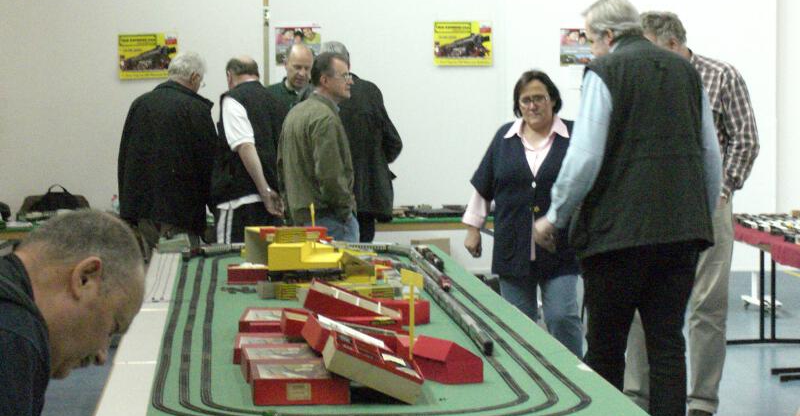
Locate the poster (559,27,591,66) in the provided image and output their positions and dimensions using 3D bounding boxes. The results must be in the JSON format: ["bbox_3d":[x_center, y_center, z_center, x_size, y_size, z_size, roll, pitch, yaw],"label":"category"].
[{"bbox_3d":[1.195,-1.050,17.200,0.300,0.270,0.010,0,3,5],"label":"poster"}]

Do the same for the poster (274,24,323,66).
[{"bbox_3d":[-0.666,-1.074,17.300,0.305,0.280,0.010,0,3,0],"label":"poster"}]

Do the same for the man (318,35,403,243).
[{"bbox_3d":[-0.250,-0.008,13.300,0.540,1.700,0.380,0,3,-9],"label":"man"}]

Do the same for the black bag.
[{"bbox_3d":[-1.870,-0.035,14.300,0.400,0.190,0.220,0,3,0],"label":"black bag"}]

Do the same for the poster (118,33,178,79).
[{"bbox_3d":[-1.621,-0.978,17.000,0.380,0.300,0.012,0,3,3],"label":"poster"}]

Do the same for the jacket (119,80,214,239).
[{"bbox_3d":[-1.161,-0.256,13.100,0.500,0.780,0.380,1,3,21],"label":"jacket"}]

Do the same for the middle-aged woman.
[{"bbox_3d":[0.536,0.175,11.000,0.600,1.560,0.360,0,3,3],"label":"middle-aged woman"}]

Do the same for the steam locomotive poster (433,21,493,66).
[{"bbox_3d":[0.414,-1.076,17.300,0.380,0.295,0.012,0,3,0],"label":"steam locomotive poster"}]

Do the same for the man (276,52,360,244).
[{"bbox_3d":[-0.406,0.052,12.800,0.340,1.640,0.500,-2,3,-30],"label":"man"}]

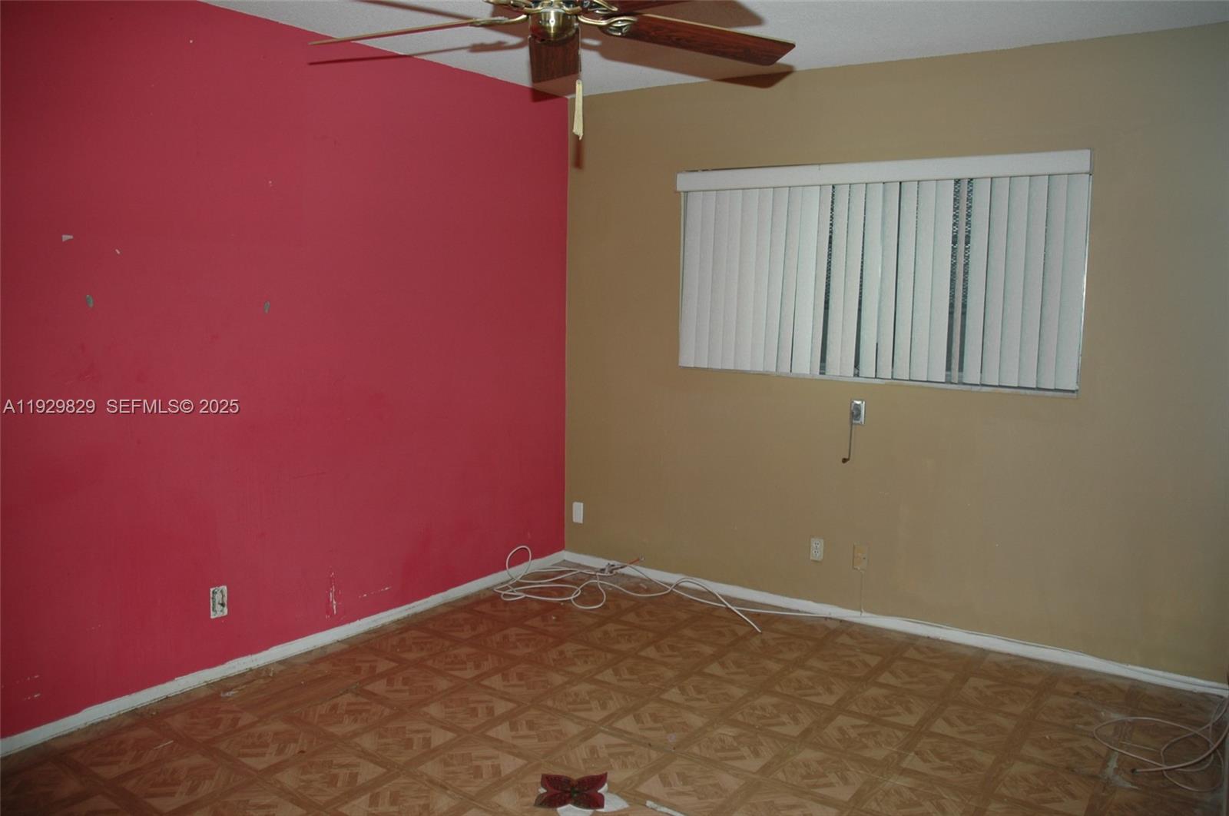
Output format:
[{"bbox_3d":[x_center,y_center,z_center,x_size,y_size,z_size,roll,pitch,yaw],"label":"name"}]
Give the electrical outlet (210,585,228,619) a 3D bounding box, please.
[{"bbox_3d":[-1.486,0.730,3.460,0.015,0.115,0.070,6,9,36],"label":"electrical outlet"}]

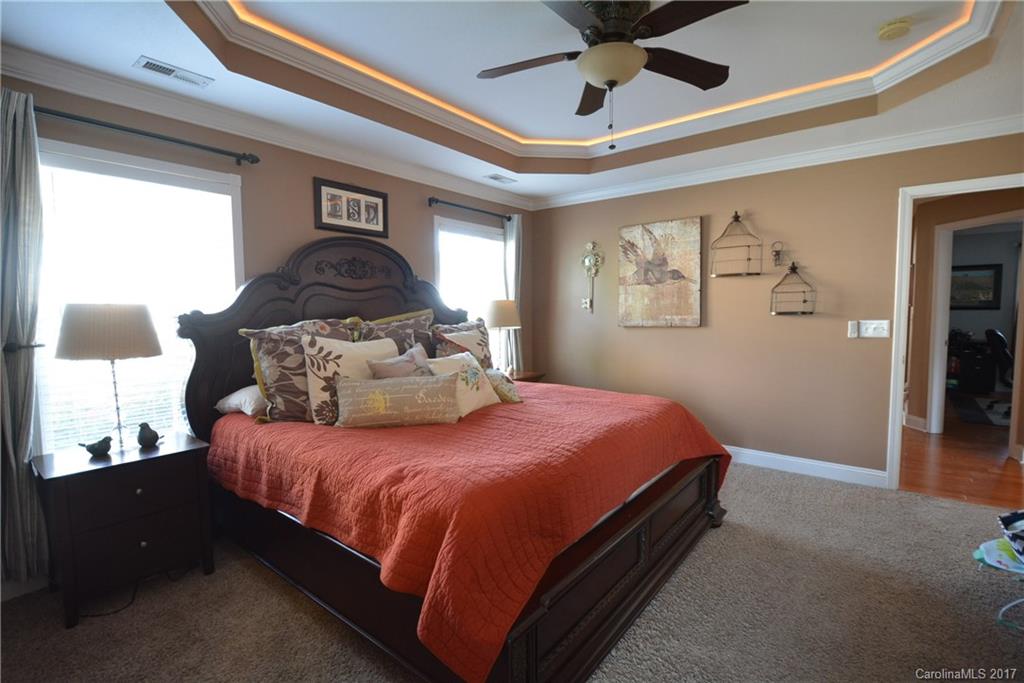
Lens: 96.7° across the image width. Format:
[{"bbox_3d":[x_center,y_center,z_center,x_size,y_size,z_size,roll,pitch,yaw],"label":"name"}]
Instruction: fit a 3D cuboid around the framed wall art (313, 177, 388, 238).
[{"bbox_3d":[-1.123,-0.943,3.263,0.025,0.340,0.585,3,5,39],"label":"framed wall art"}]

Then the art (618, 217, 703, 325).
[{"bbox_3d":[1.307,-0.589,4.065,0.750,0.915,0.040,3,6,39],"label":"art"}]

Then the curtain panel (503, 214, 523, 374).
[{"bbox_3d":[0.004,-0.206,4.560,0.110,2.100,0.270,3,5,39],"label":"curtain panel"}]

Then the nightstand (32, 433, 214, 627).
[{"bbox_3d":[-1.793,0.827,2.139,0.410,0.625,0.560,3,6,39],"label":"nightstand"}]

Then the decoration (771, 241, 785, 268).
[{"bbox_3d":[2.021,-0.668,3.467,0.085,0.190,0.050,3,6,39],"label":"decoration"}]

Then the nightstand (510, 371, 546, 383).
[{"bbox_3d":[0.010,0.655,4.373,0.400,0.650,0.560,3,5,39],"label":"nightstand"}]

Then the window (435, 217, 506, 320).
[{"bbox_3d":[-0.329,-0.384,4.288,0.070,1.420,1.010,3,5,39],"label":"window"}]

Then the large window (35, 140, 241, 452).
[{"bbox_3d":[-1.913,-0.168,2.396,0.090,1.540,0.950,3,6,39],"label":"large window"}]

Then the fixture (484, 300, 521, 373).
[{"bbox_3d":[-0.102,-0.023,4.187,0.370,0.700,0.370,0,5,0],"label":"fixture"}]

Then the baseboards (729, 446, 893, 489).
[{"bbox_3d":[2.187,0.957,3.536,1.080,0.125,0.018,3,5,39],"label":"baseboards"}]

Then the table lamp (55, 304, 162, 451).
[{"bbox_3d":[-1.821,0.175,2.087,0.365,0.690,0.365,3,5,39],"label":"table lamp"}]

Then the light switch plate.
[{"bbox_3d":[2.537,-0.089,3.186,0.163,0.115,0.008,3,5,39],"label":"light switch plate"}]

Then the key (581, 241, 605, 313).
[{"bbox_3d":[0.794,-0.626,4.476,0.205,0.700,0.045,3,6,39],"label":"key"}]

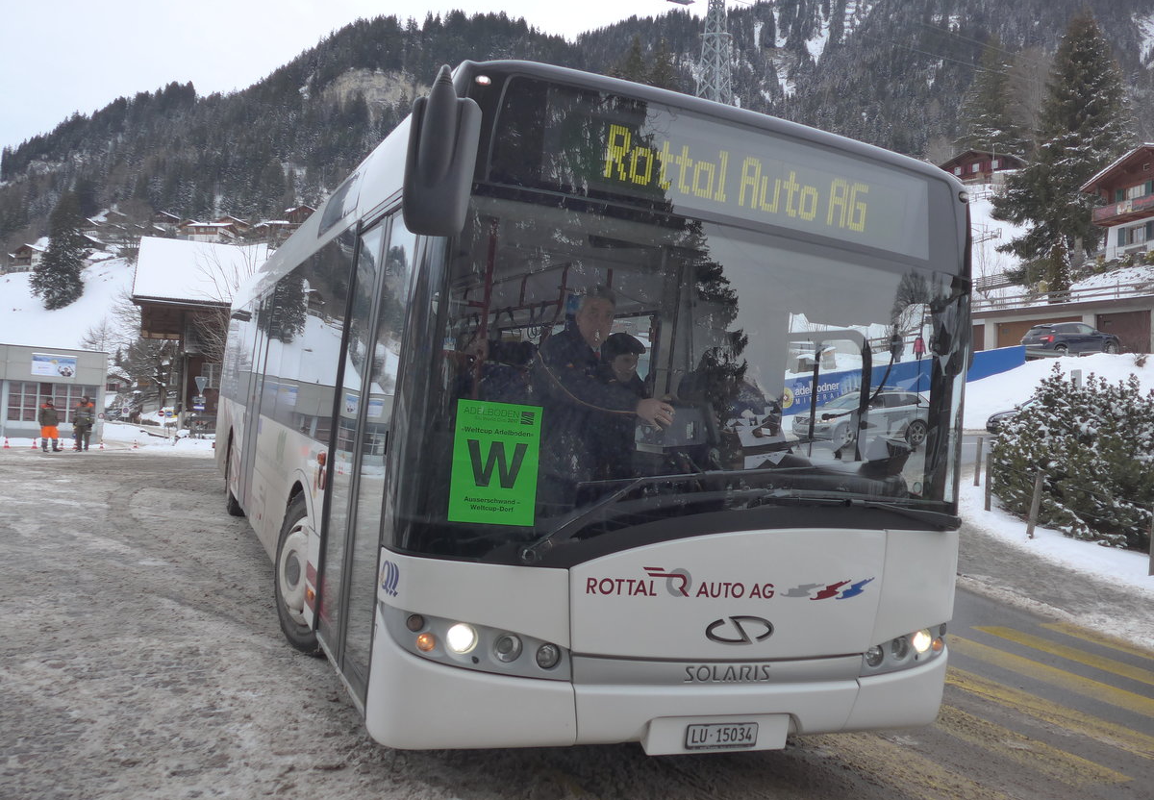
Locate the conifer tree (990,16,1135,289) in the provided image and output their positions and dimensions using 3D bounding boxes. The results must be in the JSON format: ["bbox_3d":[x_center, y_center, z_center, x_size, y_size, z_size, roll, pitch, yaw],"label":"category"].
[{"bbox_3d":[32.309,-16.902,64.000,9.200,17.400,9.200,2,-2,0],"label":"conifer tree"}]

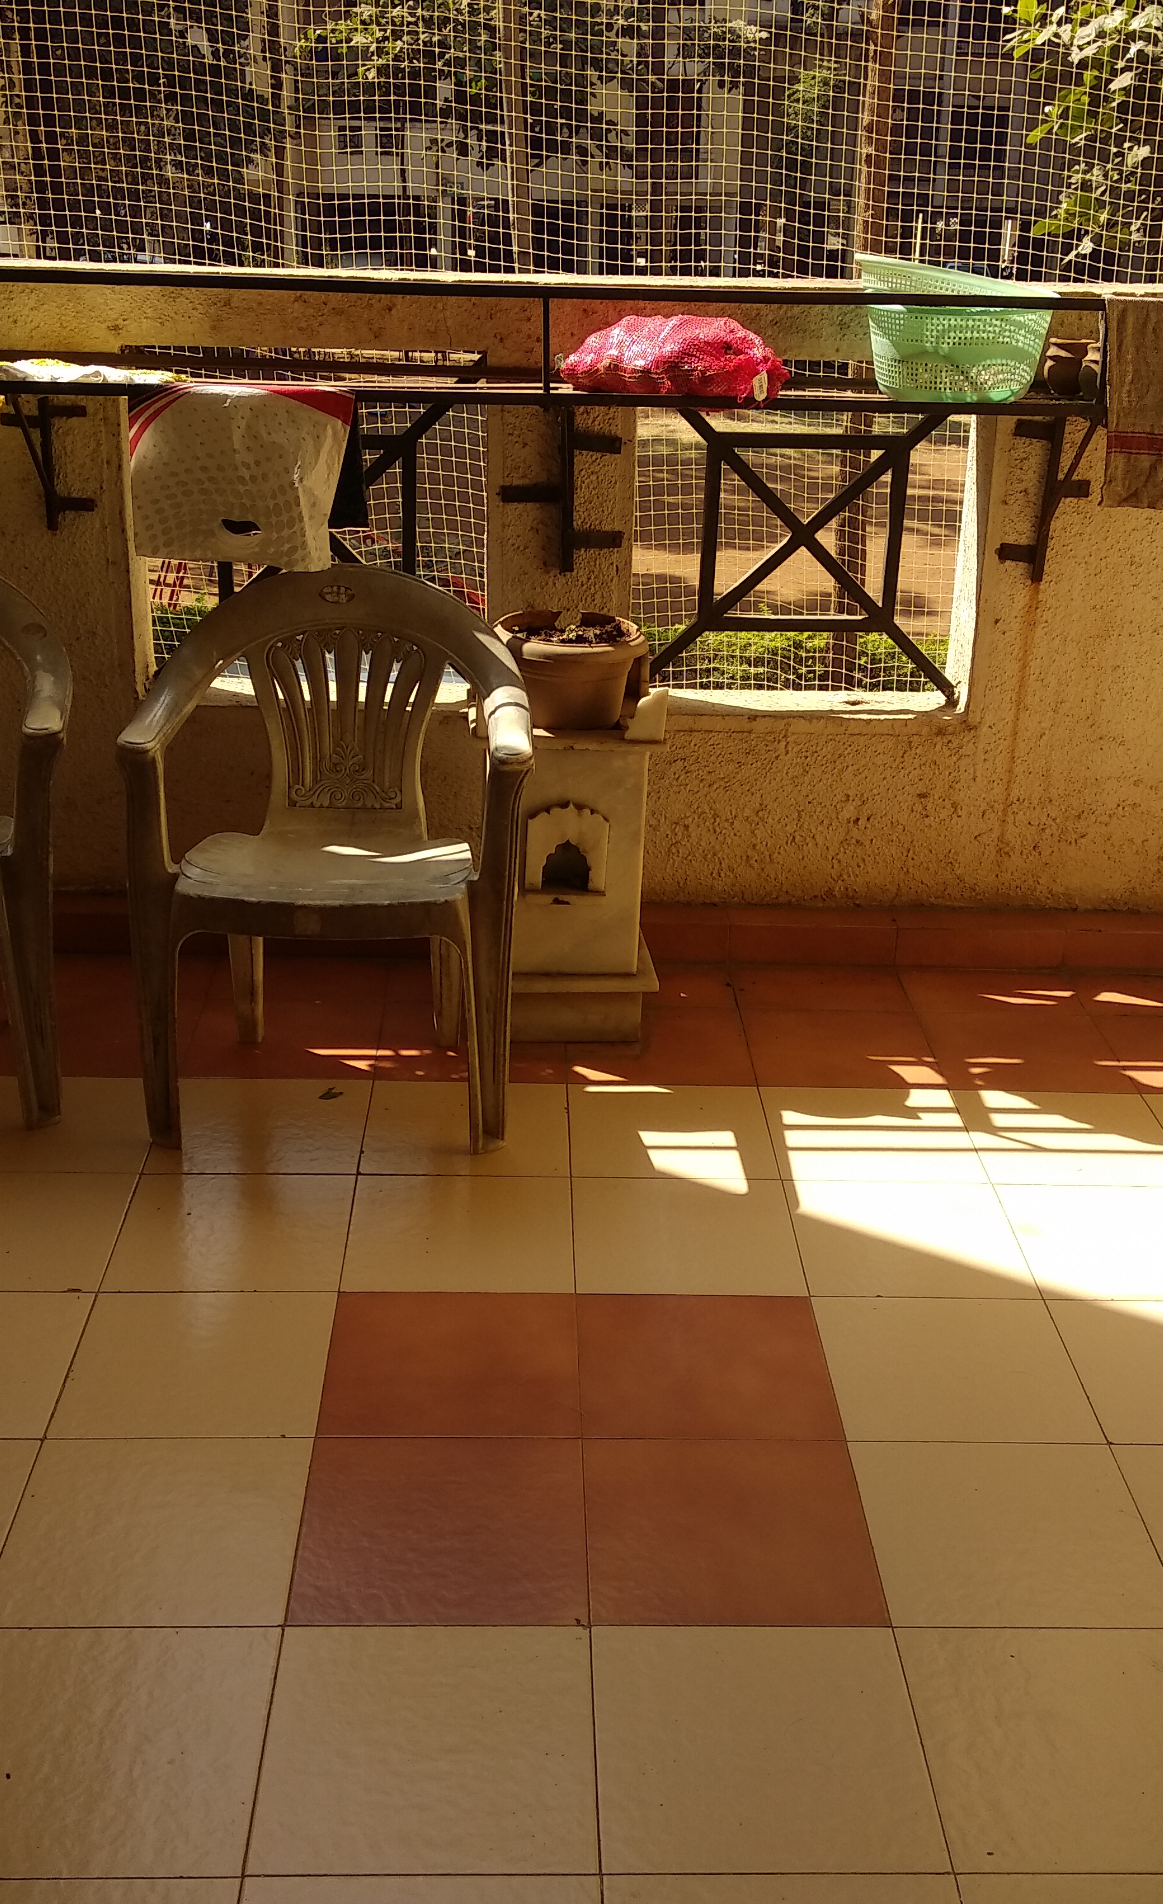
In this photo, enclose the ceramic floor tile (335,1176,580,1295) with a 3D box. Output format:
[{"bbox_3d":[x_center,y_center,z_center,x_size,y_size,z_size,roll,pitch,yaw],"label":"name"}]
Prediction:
[{"bbox_3d":[-0.164,0.389,2.603,0.304,0.010,0.299,1,23,-2],"label":"ceramic floor tile"}]

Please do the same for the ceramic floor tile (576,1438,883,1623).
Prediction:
[{"bbox_3d":[0.159,0.630,2.073,0.306,0.012,0.306,1,22,-2],"label":"ceramic floor tile"}]

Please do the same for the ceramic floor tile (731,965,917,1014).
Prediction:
[{"bbox_3d":[0.421,0.070,3.373,0.300,0.010,0.185,1,23,-2],"label":"ceramic floor tile"}]

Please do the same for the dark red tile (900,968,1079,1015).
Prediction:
[{"bbox_3d":[0.732,0.077,3.402,0.306,0.010,0.182,1,23,-2],"label":"dark red tile"}]

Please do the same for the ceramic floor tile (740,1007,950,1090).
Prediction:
[{"bbox_3d":[0.429,0.167,3.190,0.302,0.010,0.302,1,22,-2],"label":"ceramic floor tile"}]

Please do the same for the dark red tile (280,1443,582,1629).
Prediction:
[{"bbox_3d":[-0.148,0.623,2.053,0.304,0.010,0.299,1,23,-2],"label":"dark red tile"}]

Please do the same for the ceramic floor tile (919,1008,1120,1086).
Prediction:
[{"bbox_3d":[0.734,0.171,3.201,0.302,0.010,0.302,1,22,-2],"label":"ceramic floor tile"}]

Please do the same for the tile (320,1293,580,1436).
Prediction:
[{"bbox_3d":[-0.156,0.503,2.322,0.302,0.010,0.302,1,22,-2],"label":"tile"}]

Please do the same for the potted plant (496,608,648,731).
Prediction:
[{"bbox_3d":[-0.017,-0.449,3.076,0.247,0.152,0.247,1,22,-2],"label":"potted plant"}]

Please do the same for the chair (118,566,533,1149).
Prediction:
[{"bbox_3d":[-0.368,-0.154,2.908,0.583,0.777,0.493,1,22,-2],"label":"chair"}]

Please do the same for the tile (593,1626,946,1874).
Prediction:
[{"bbox_3d":[0.166,0.739,1.773,0.305,0.010,0.305,1,22,-2],"label":"tile"}]

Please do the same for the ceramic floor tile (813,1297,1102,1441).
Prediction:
[{"bbox_3d":[0.454,0.512,2.339,0.305,0.010,0.305,1,22,-2],"label":"ceramic floor tile"}]

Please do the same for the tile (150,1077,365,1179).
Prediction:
[{"bbox_3d":[-0.477,0.266,2.861,0.305,0.010,0.305,1,22,-2],"label":"tile"}]

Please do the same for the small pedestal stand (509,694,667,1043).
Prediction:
[{"bbox_3d":[-0.030,-0.179,3.224,0.324,0.606,0.318,1,22,-2],"label":"small pedestal stand"}]

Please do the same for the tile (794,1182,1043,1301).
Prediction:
[{"bbox_3d":[0.444,0.394,2.599,0.300,0.010,0.298,1,23,-2],"label":"tile"}]

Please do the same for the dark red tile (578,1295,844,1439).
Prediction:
[{"bbox_3d":[0.149,0.504,2.312,0.300,0.010,0.298,1,23,-2],"label":"dark red tile"}]

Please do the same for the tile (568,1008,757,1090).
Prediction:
[{"bbox_3d":[0.125,0.162,3.179,0.302,0.010,0.302,1,22,-2],"label":"tile"}]

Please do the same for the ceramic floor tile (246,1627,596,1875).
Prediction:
[{"bbox_3d":[-0.139,0.741,1.777,0.304,0.010,0.299,1,23,-2],"label":"ceramic floor tile"}]

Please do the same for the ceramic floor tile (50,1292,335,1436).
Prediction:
[{"bbox_3d":[-0.460,0.498,2.306,0.305,0.010,0.305,1,22,-2],"label":"ceramic floor tile"}]

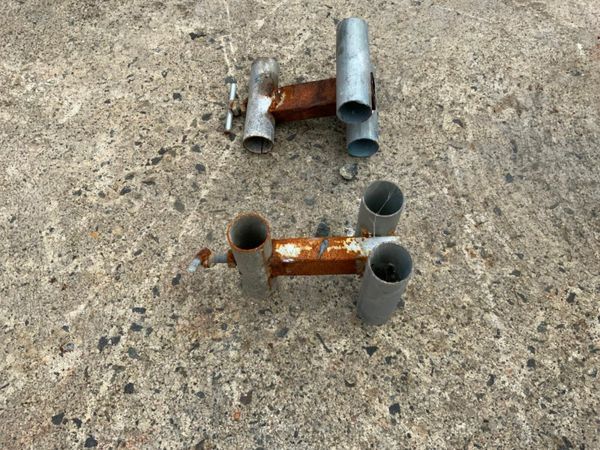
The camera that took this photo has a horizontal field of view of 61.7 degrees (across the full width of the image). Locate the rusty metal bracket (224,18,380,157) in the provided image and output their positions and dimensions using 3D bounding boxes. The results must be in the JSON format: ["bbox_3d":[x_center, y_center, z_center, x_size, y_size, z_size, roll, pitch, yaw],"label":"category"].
[{"bbox_3d":[0.002,-0.219,0.803,0.249,0.128,0.174,1,63,2],"label":"rusty metal bracket"}]

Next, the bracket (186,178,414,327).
[{"bbox_3d":[-0.008,0.044,0.647,0.274,0.166,0.132,-2,63,0],"label":"bracket"}]

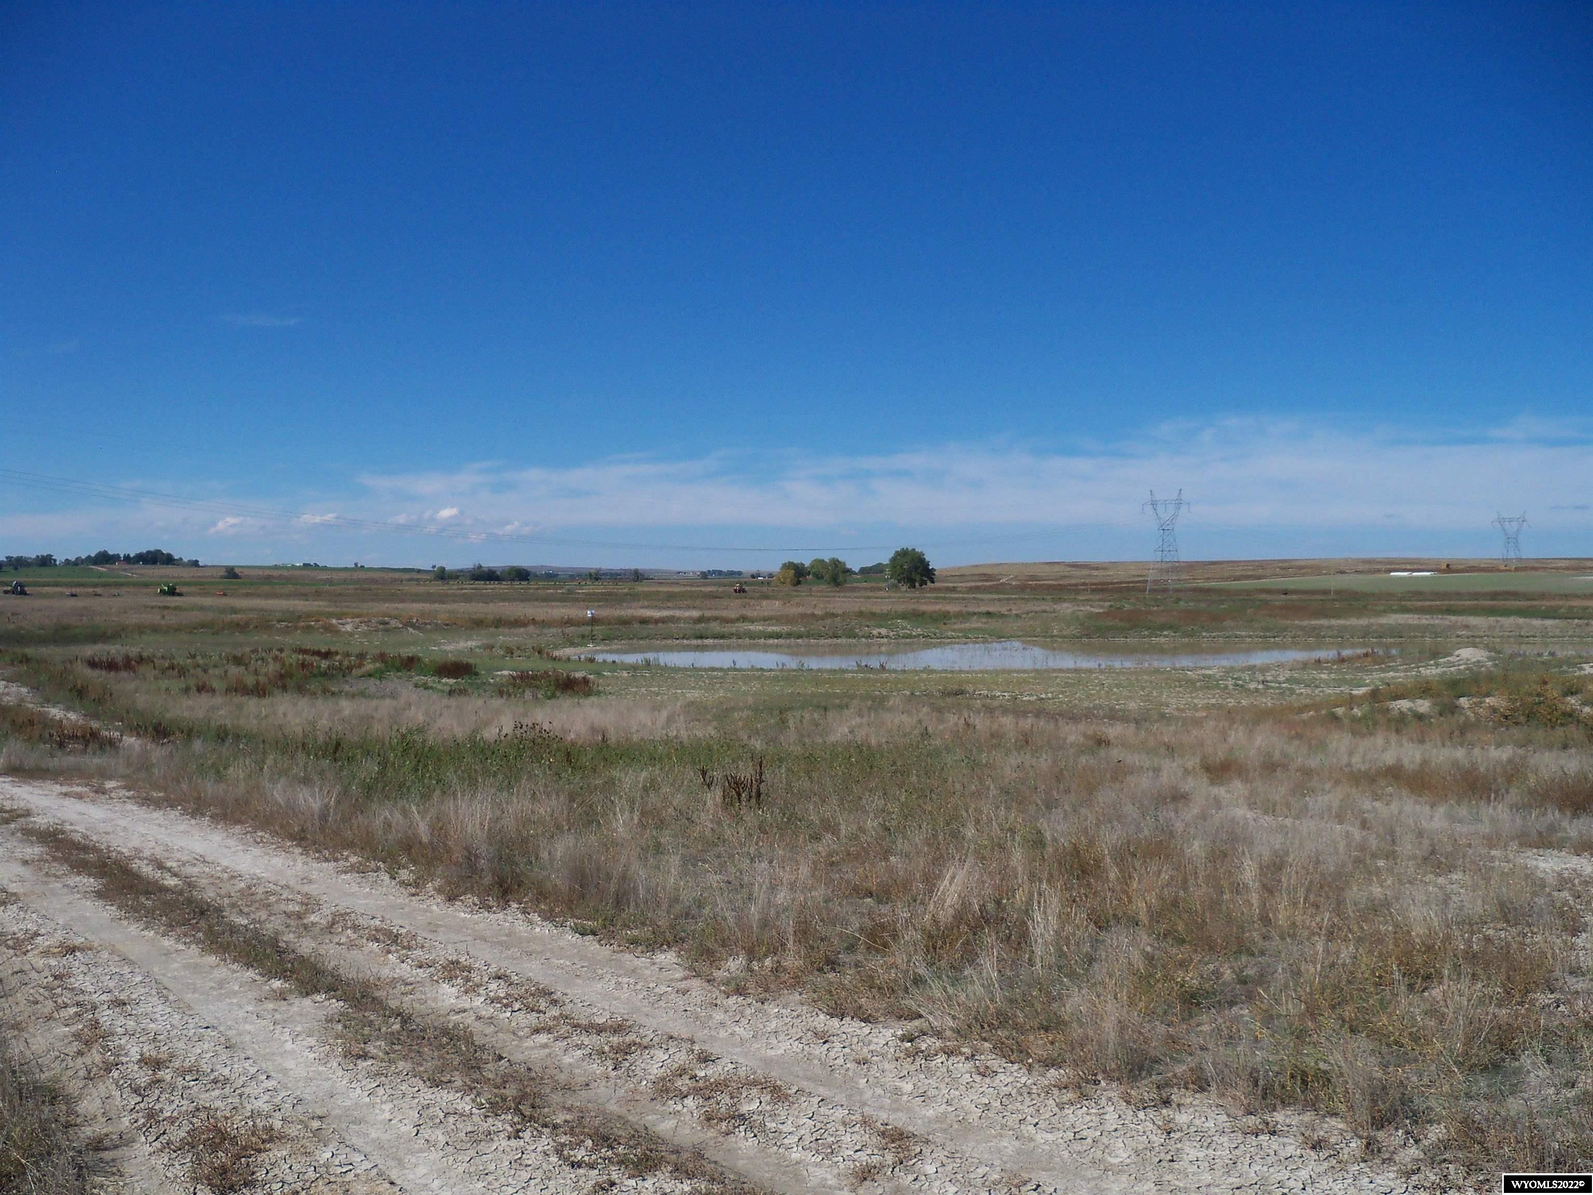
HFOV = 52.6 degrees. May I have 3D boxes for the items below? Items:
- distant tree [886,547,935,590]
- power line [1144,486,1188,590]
[{"bbox_3d":[44.074,-11.258,620.000,18.200,16.000,17.500,0,1,4],"label":"distant tree"},{"bbox_3d":[113.595,-17.211,495.000,16.000,32.200,8.000,1,1,41],"label":"power line"}]

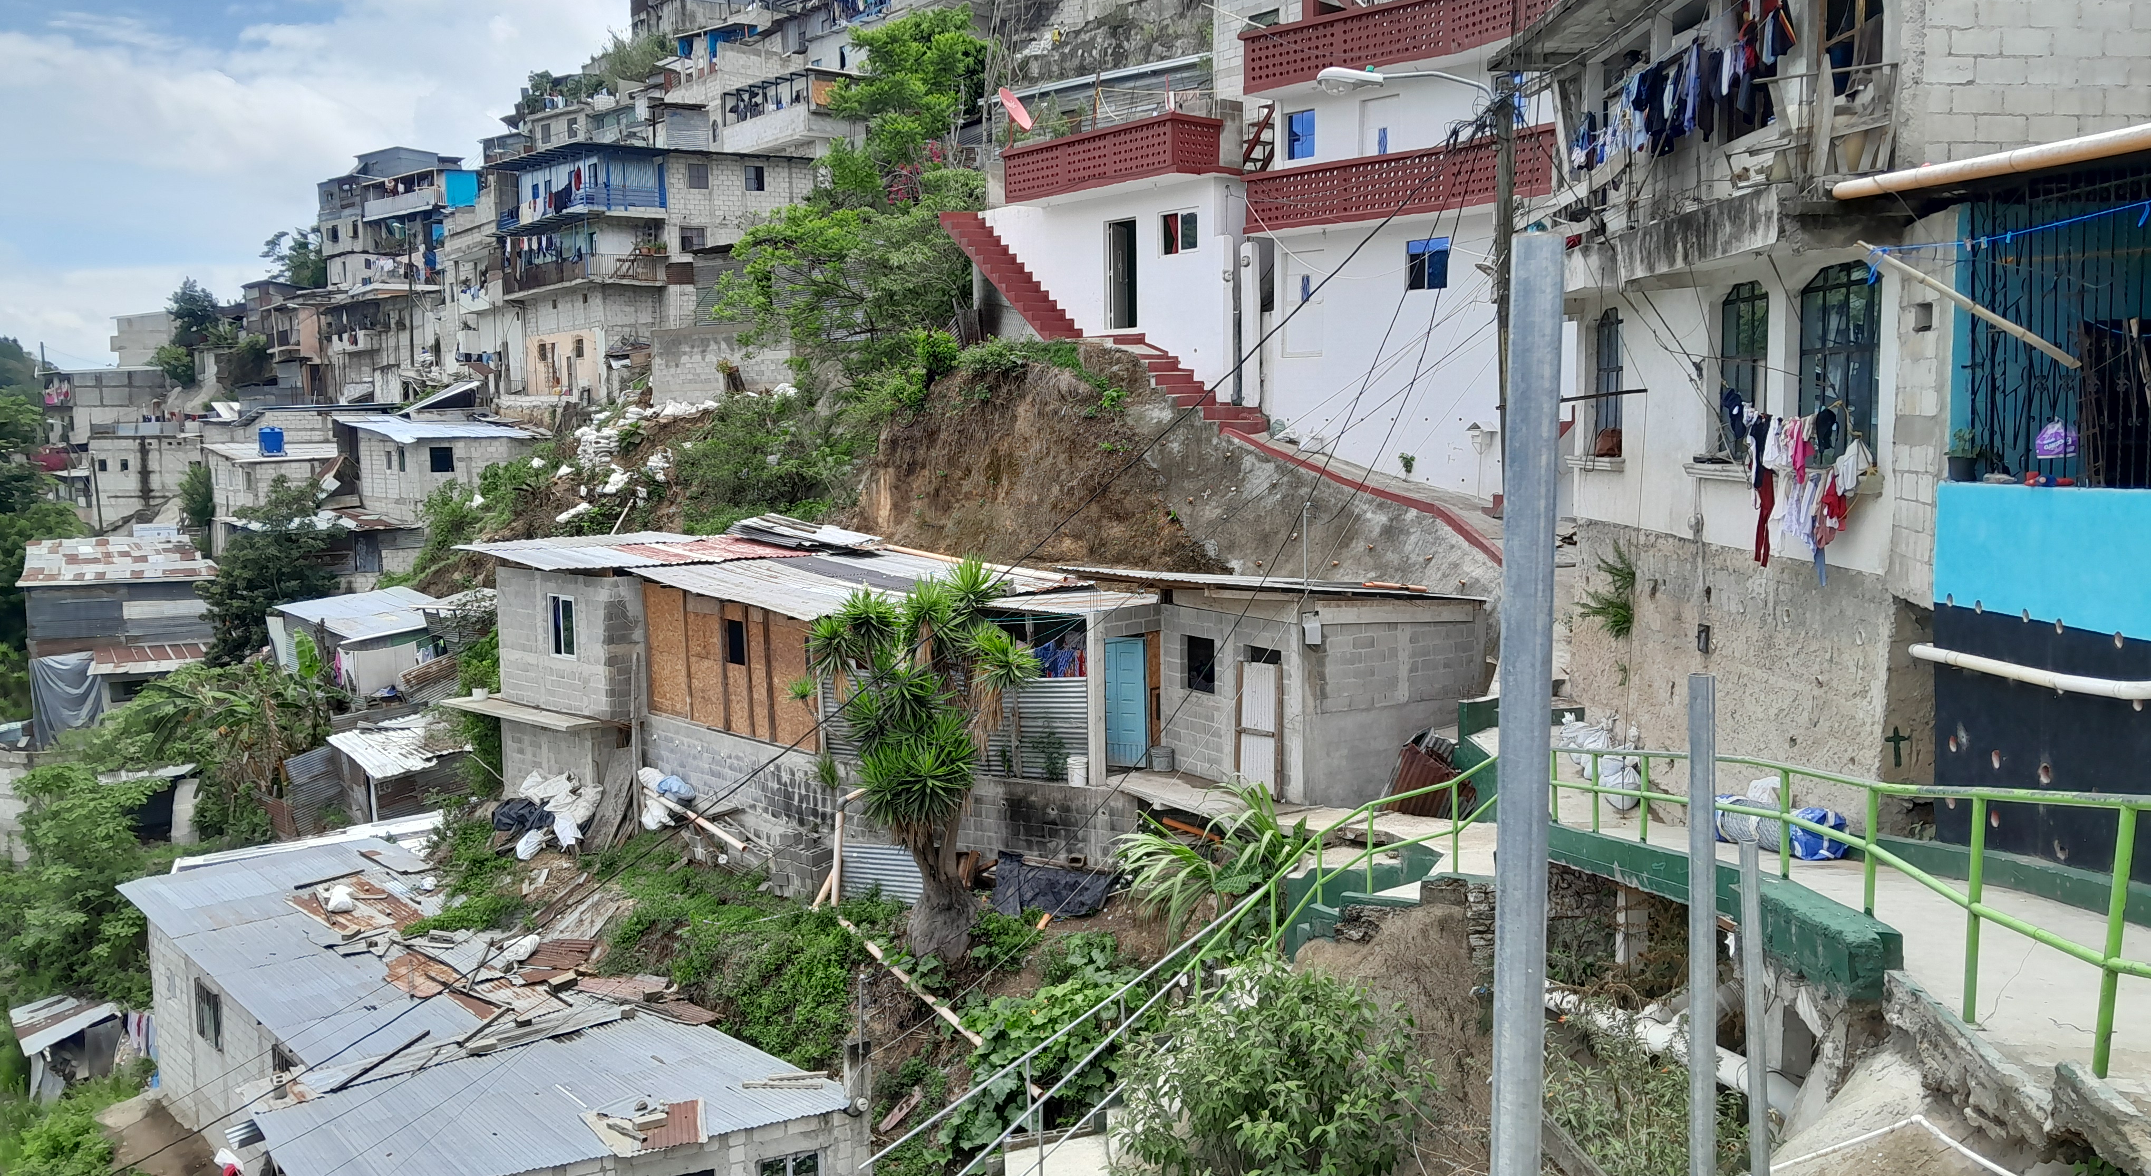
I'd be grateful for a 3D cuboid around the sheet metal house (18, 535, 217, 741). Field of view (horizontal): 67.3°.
[{"bbox_3d":[-32.372,1.490,54.506,5.600,5.900,4.800,-4,7,-32],"label":"sheet metal house"}]

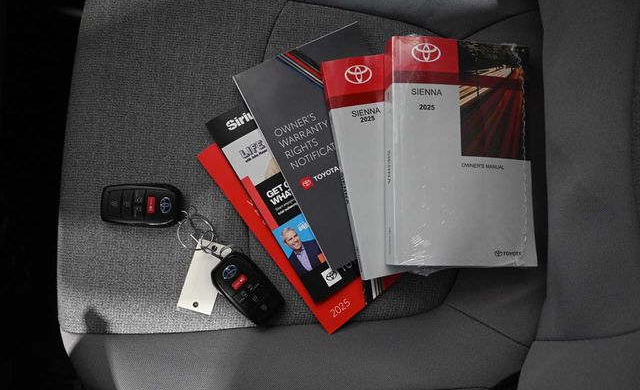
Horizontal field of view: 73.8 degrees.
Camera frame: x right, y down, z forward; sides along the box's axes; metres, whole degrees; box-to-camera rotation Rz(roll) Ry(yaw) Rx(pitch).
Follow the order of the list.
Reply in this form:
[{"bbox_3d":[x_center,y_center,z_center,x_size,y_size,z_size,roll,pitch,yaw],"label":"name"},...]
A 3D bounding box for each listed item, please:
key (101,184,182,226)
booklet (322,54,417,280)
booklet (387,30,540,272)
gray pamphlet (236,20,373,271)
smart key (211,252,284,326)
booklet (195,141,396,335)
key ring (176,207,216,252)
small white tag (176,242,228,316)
[{"bbox_3d":[-0.171,0.010,0.409,0.075,0.015,0.039,0,85,-3],"label":"key"},{"bbox_3d":[0.089,-0.035,0.422,0.138,0.012,0.212,-10,86,-8],"label":"booklet"},{"bbox_3d":[0.134,-0.039,0.409,0.139,0.025,0.212,1,84,-9],"label":"booklet"},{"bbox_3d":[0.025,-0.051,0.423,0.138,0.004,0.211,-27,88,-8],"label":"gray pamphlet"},{"bbox_3d":[-0.068,0.089,0.405,0.039,0.015,0.075,-43,89,-6],"label":"smart key"},{"bbox_3d":[0.003,0.008,0.421,0.140,0.004,0.213,-37,93,-9],"label":"booklet"},{"bbox_3d":[-0.118,0.034,0.408,0.036,0.005,0.036,0,85,-3],"label":"key ring"},{"bbox_3d":[-0.110,0.079,0.410,0.033,0.002,0.069,17,85,-2],"label":"small white tag"}]

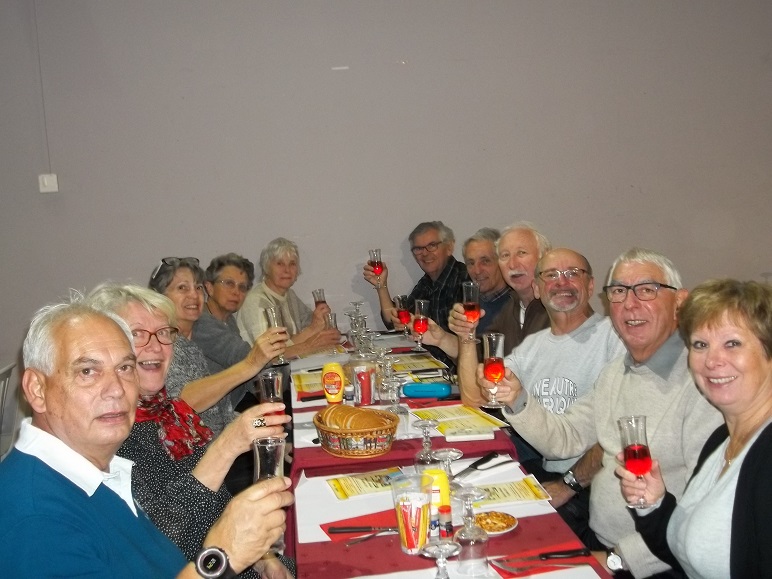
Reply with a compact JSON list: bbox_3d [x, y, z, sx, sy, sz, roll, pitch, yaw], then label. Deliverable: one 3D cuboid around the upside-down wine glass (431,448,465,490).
[{"bbox_3d":[0.145,0.454,2.011,0.072,0.155,0.072,-4,7,-6],"label":"upside-down wine glass"}]

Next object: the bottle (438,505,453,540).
[{"bbox_3d":[0.133,0.507,1.890,0.031,0.080,0.031,-4,7,-6],"label":"bottle"}]

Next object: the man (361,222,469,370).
[{"bbox_3d":[0.280,0.370,3.871,0.560,1.345,0.700,4,9,43],"label":"man"}]

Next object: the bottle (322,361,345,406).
[{"bbox_3d":[-0.179,0.333,3.013,0.077,0.158,0.052,-4,7,-6],"label":"bottle"}]

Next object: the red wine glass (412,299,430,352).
[{"bbox_3d":[0.113,0.113,2.740,0.055,0.170,0.055,4,6,-7],"label":"red wine glass"}]

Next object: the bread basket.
[{"bbox_3d":[-0.097,0.417,2.545,0.250,0.095,0.250,-4,7,-6],"label":"bread basket"}]

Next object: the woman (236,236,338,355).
[{"bbox_3d":[-0.464,0.429,3.861,0.680,1.305,0.520,2,8,33],"label":"woman"}]

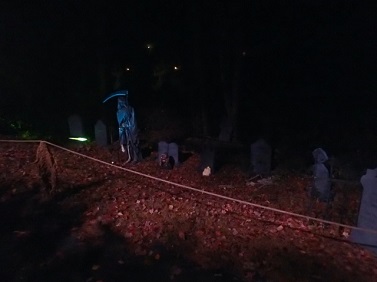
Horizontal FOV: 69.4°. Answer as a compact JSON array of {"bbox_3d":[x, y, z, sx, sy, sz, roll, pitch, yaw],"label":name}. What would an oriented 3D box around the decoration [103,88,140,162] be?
[{"bbox_3d":[-1.847,-0.392,7.500,0.850,1.950,0.620,3,7,25],"label":"decoration"}]

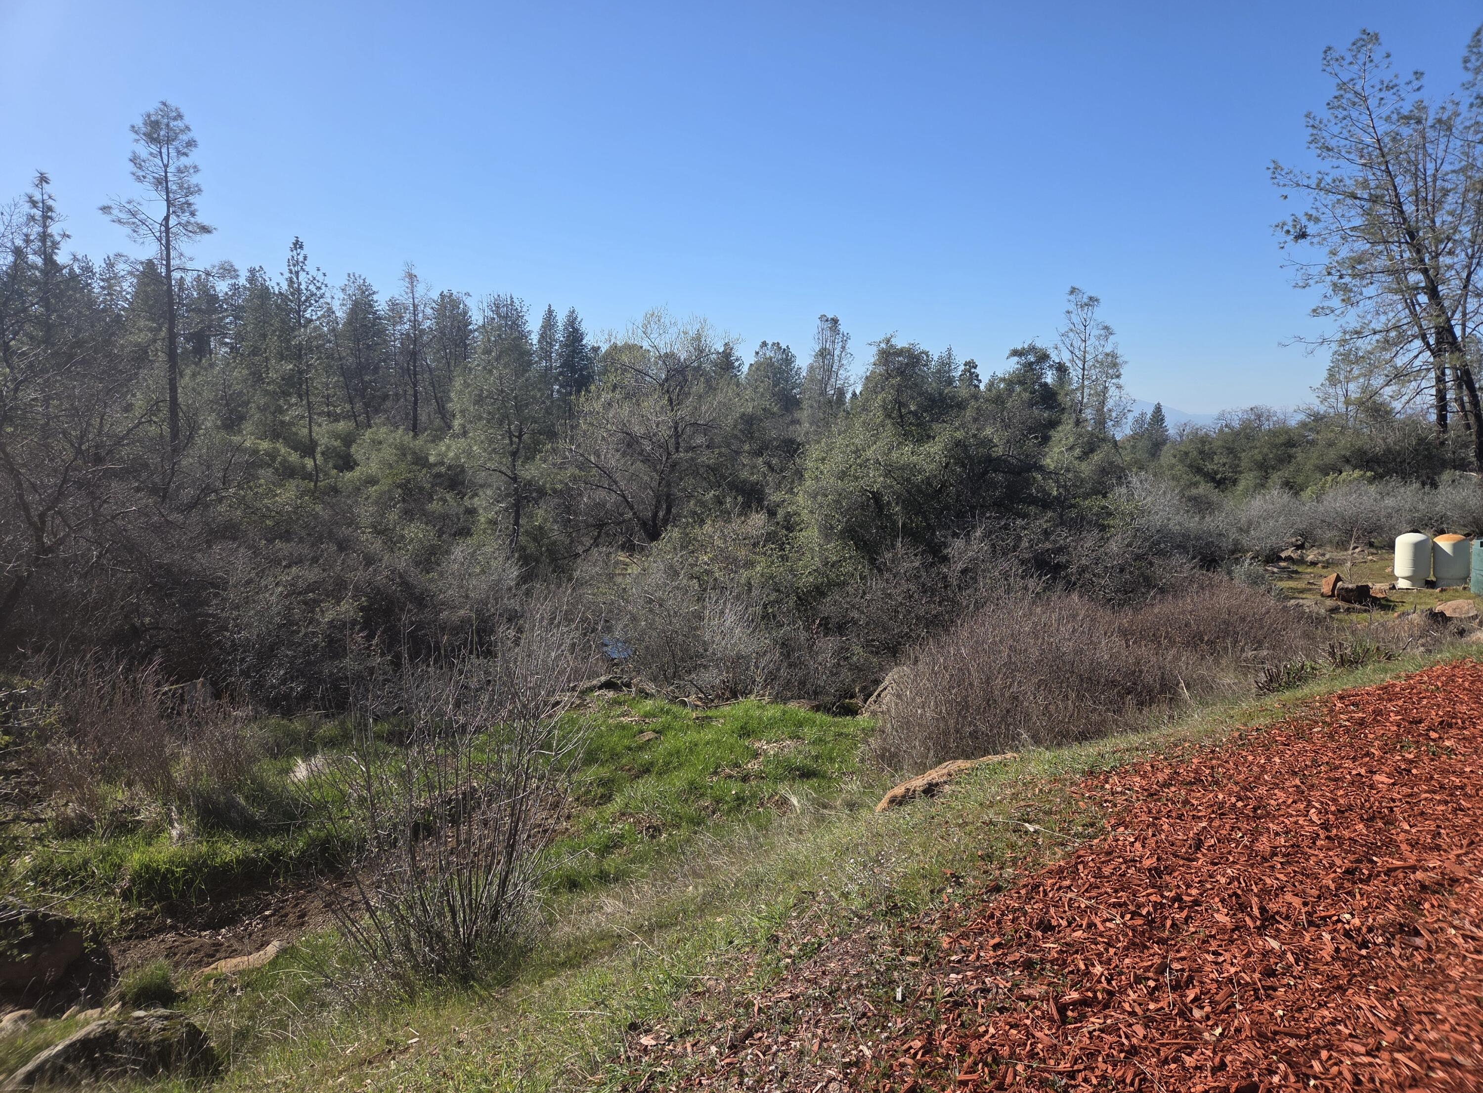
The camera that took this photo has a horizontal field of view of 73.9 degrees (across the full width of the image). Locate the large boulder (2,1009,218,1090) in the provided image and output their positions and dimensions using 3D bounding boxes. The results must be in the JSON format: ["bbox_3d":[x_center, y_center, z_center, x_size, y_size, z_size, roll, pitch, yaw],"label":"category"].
[{"bbox_3d":[-2.775,2.243,4.350,0.770,0.300,0.450,-3,6,-29],"label":"large boulder"}]

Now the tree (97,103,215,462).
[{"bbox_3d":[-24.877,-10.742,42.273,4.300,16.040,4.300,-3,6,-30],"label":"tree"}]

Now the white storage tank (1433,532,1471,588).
[{"bbox_3d":[15.496,0.311,21.500,0.640,1.180,0.640,4,6,36],"label":"white storage tank"}]

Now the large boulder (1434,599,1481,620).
[{"bbox_3d":[12.498,1.102,17.200,0.640,0.360,0.500,4,6,36],"label":"large boulder"}]

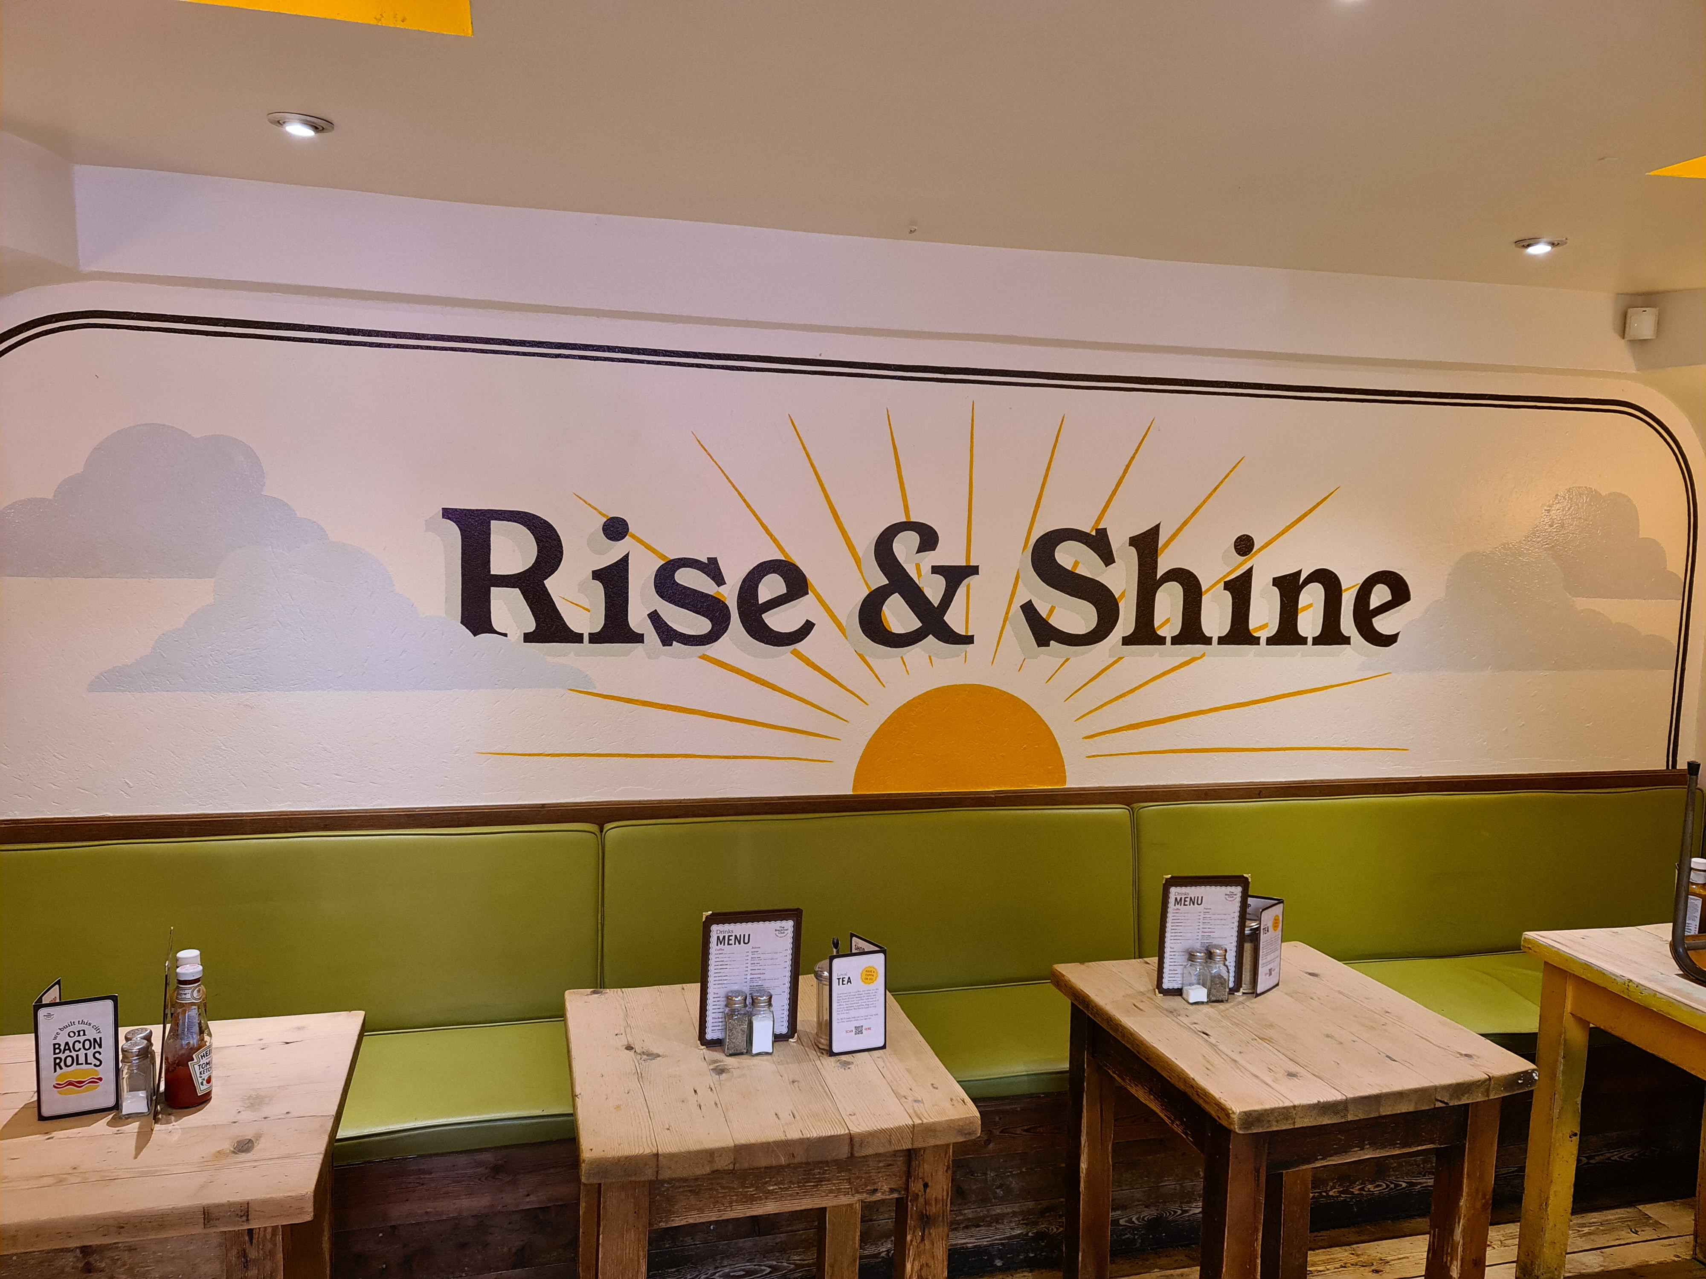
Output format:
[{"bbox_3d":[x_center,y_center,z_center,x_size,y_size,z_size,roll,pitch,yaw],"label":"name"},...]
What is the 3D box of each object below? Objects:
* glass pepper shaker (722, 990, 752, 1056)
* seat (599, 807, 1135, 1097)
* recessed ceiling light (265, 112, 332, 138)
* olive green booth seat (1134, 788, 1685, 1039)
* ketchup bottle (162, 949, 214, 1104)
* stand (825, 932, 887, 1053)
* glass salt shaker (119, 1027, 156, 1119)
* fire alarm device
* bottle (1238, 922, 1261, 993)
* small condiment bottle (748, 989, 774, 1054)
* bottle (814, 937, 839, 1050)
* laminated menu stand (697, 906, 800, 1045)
[{"bbox_3d":[-0.196,0.646,2.087,0.038,0.104,0.038,0,6,-9],"label":"glass pepper shaker"},{"bbox_3d":[0.131,0.710,2.865,1.381,0.496,0.567,0,6,-14],"label":"seat"},{"bbox_3d":[-0.956,-0.888,2.136,0.106,0.026,0.106,0,6,-15],"label":"recessed ceiling light"},{"bbox_3d":[1.720,0.708,3.263,1.877,0.496,0.567,0,6,-14],"label":"olive green booth seat"},{"bbox_3d":[-1.005,0.598,1.860,0.062,0.208,0.062,3,6,16],"label":"ketchup bottle"},{"bbox_3d":[-0.009,0.611,2.131,0.103,0.174,0.095,-1,6,-23],"label":"stand"},{"bbox_3d":[-1.066,0.651,1.831,0.038,0.105,0.038,0,6,-15],"label":"glass salt shaker"},{"bbox_3d":[2.089,-0.834,3.264,0.068,0.087,0.045,3,6,21],"label":"fire alarm device"},{"bbox_3d":[0.776,0.605,2.429,0.066,0.165,0.066,0,6,-15],"label":"bottle"},{"bbox_3d":[-0.152,0.647,2.092,0.038,0.104,0.038,0,6,-9],"label":"small condiment bottle"},{"bbox_3d":[-0.027,0.610,2.119,0.066,0.178,0.066,0,6,-15],"label":"bottle"},{"bbox_3d":[-0.178,0.578,2.121,0.169,0.234,0.025,0,6,-11],"label":"laminated menu stand"}]

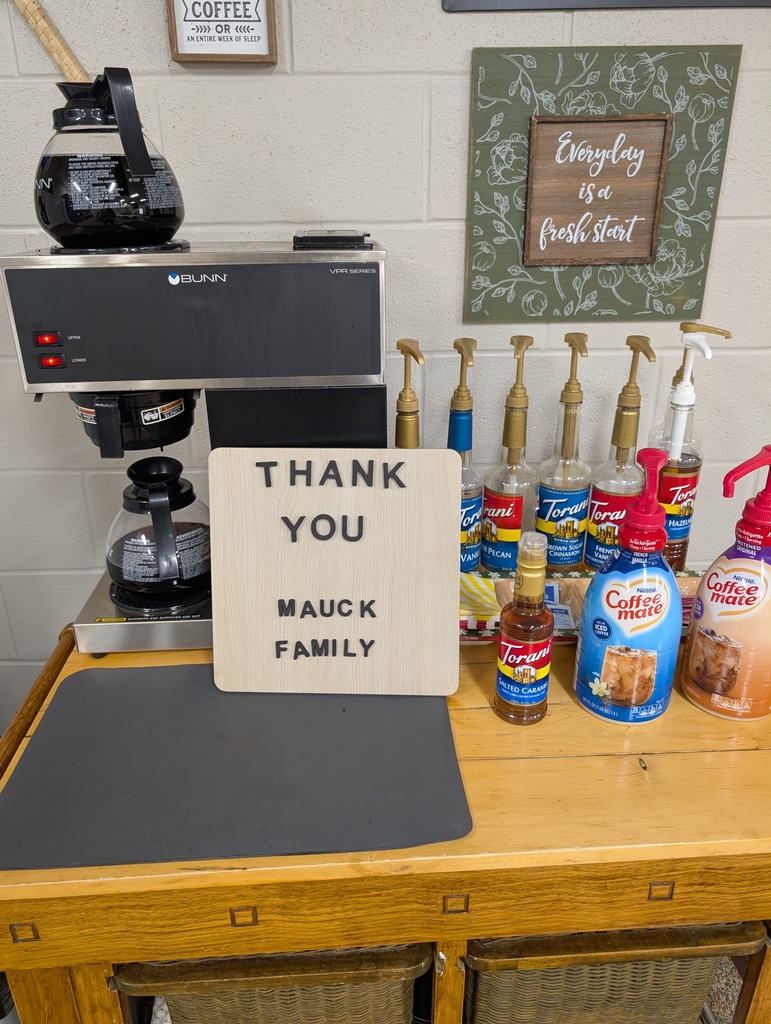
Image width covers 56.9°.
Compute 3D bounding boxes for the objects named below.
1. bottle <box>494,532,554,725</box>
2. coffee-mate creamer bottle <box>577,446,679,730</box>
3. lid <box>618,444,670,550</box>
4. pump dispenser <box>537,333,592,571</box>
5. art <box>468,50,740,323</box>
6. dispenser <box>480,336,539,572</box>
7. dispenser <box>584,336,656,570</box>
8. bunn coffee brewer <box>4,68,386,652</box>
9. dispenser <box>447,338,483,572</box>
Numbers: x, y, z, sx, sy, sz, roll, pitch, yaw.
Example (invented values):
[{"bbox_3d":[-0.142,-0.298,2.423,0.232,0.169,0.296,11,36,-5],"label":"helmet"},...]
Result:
[{"bbox_3d":[0.159,0.128,0.798,0.061,0.228,0.061,1,22,3],"label":"bottle"},{"bbox_3d":[0.281,0.082,0.797,0.109,0.311,0.118,5,23,13],"label":"coffee-mate creamer bottle"},{"bbox_3d":[0.276,-0.009,0.745,0.052,0.103,0.090,5,23,13],"label":"lid"},{"bbox_3d":[0.270,-0.059,1.038,0.077,0.392,0.092,-1,22,-1],"label":"pump dispenser"},{"bbox_3d":[0.322,-0.493,1.100,0.388,0.385,0.034,-1,22,0],"label":"art"},{"bbox_3d":[0.180,-0.049,1.015,0.077,0.391,0.092,4,23,12],"label":"dispenser"},{"bbox_3d":[0.344,-0.056,1.034,0.077,0.387,0.092,-4,22,-7],"label":"dispenser"},{"bbox_3d":[-0.209,-0.175,0.939,0.413,0.689,0.245,-1,22,-2],"label":"bunn coffee brewer"},{"bbox_3d":[0.109,-0.054,1.034,0.077,0.387,0.092,-2,22,-4],"label":"dispenser"}]

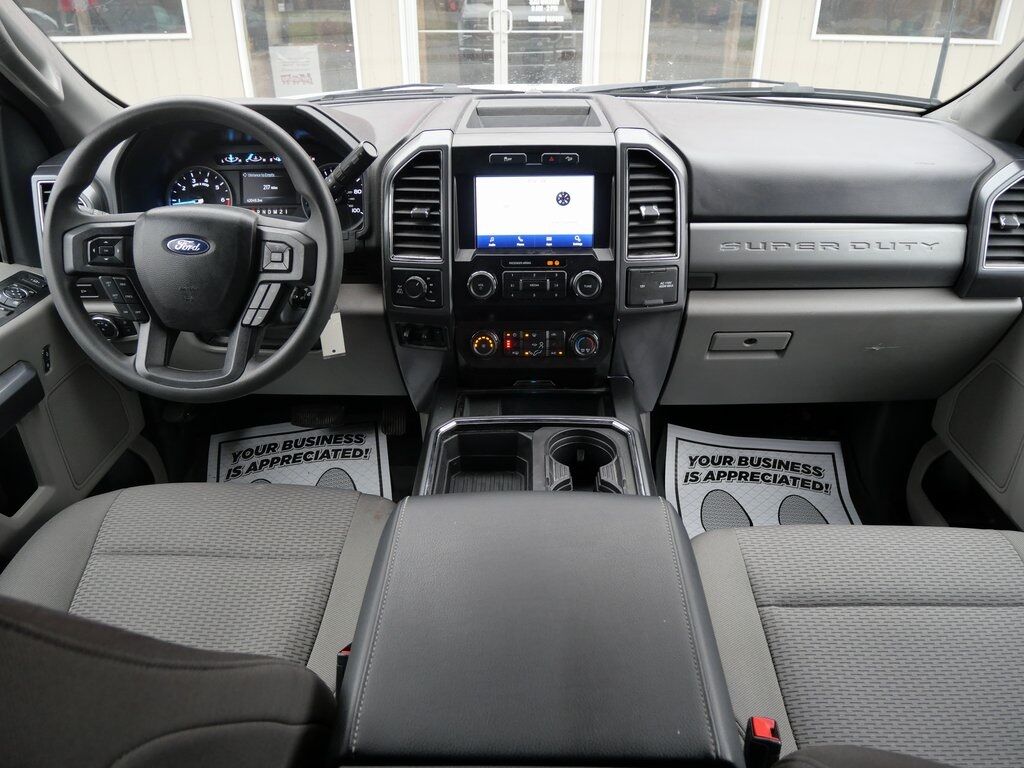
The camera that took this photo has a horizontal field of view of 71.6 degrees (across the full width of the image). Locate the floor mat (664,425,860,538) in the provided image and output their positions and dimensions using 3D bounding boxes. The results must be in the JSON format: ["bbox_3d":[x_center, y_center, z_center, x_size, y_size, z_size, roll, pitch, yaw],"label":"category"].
[{"bbox_3d":[0.559,0.267,1.524,0.420,0.070,0.450,1,40,2],"label":"floor mat"}]

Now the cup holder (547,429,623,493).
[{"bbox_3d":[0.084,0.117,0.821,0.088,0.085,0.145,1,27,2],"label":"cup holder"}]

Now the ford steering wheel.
[{"bbox_3d":[-0.404,-0.172,0.922,0.388,0.388,0.090,1,1,2],"label":"ford steering wheel"}]

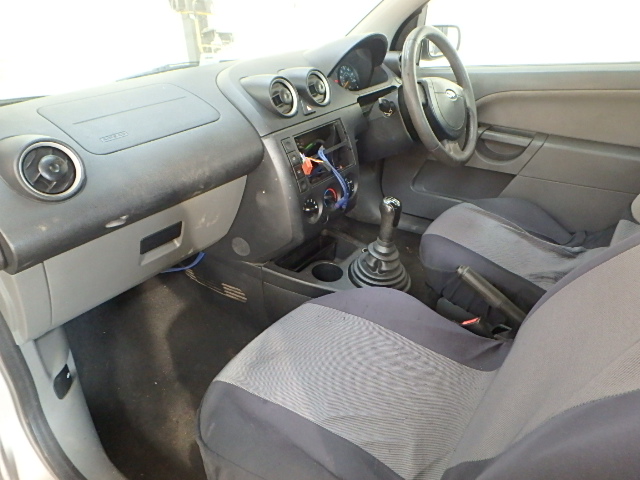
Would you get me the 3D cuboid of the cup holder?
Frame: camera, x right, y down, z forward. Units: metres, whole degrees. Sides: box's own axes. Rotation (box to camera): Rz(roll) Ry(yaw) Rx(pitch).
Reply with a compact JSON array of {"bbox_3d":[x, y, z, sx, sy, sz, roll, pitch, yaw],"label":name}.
[{"bbox_3d":[0.021,0.109,1.147,0.080,0.060,0.080,-4,29,2],"label":"cup holder"}]

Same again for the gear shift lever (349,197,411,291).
[{"bbox_3d":[0.140,-0.006,1.045,0.155,0.222,0.150,-4,29,2],"label":"gear shift lever"}]

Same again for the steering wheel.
[{"bbox_3d":[0.307,-0.372,1.188,0.100,0.372,0.372,-9,19,45],"label":"steering wheel"}]

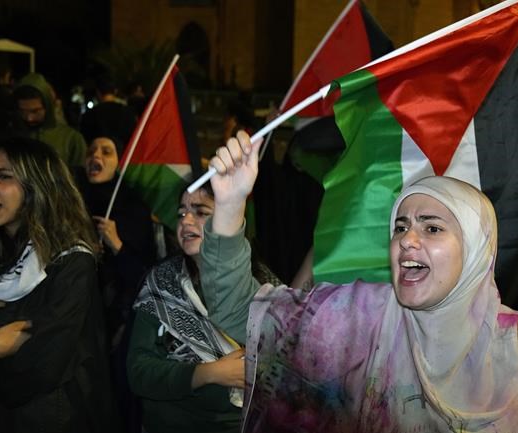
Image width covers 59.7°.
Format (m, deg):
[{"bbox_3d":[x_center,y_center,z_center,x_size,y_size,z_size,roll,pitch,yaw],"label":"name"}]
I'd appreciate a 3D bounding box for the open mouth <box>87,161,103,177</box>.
[{"bbox_3d":[-0.656,-0.192,1.800,0.058,0.060,0.030,3,-3,22],"label":"open mouth"}]

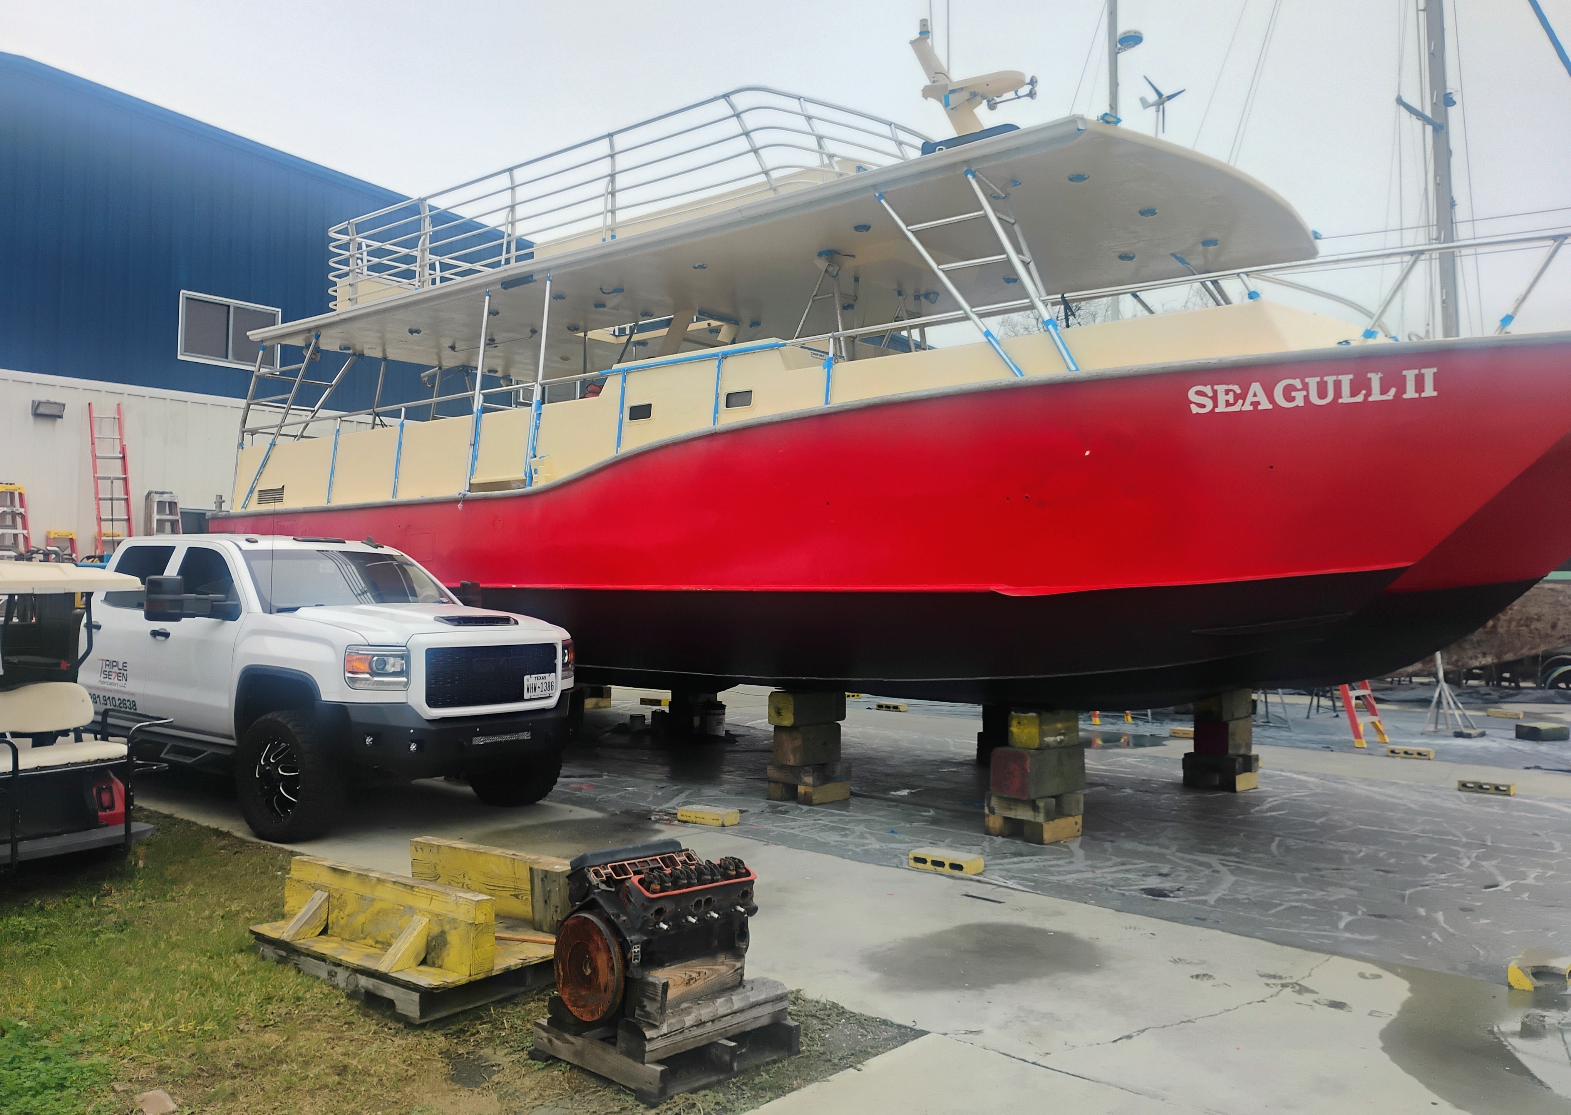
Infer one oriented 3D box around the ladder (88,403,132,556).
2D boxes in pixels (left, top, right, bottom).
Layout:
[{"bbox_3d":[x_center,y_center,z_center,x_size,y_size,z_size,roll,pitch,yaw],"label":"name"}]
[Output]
[{"bbox_3d":[-9.620,-0.095,18.306,0.150,4.350,0.450,-15,-11,37],"label":"ladder"}]

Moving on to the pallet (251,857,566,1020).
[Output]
[{"bbox_3d":[-1.510,1.569,5.642,1.280,0.420,1.040,-1,-2,40],"label":"pallet"}]

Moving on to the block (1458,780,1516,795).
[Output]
[{"bbox_3d":[5.970,1.956,10.831,0.397,0.090,0.193,-1,-2,40],"label":"block"}]

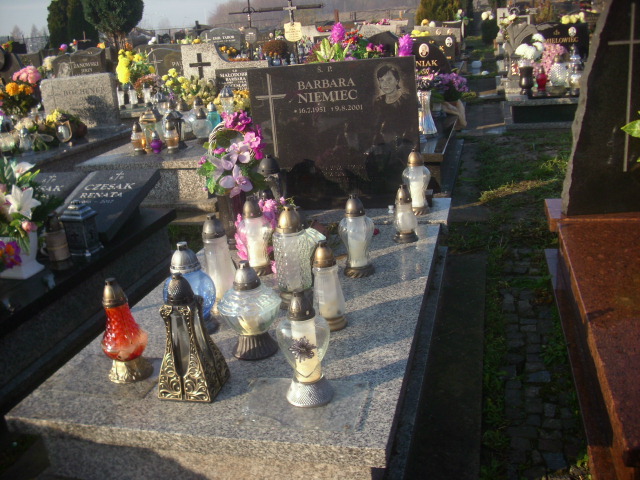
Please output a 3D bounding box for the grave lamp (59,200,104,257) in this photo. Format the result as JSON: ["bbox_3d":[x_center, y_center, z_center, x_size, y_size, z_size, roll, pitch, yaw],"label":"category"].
[{"bbox_3d":[-1.094,-0.061,3.113,0.123,0.232,0.123,2,20,20],"label":"grave lamp"}]

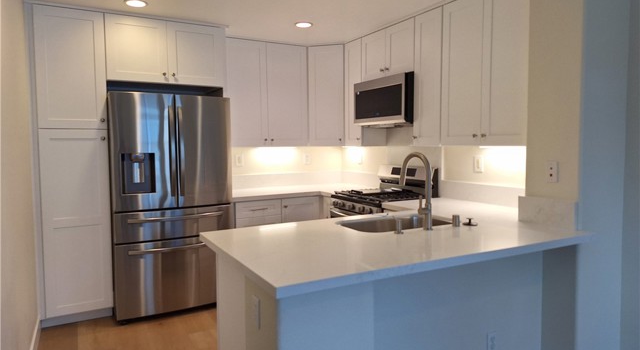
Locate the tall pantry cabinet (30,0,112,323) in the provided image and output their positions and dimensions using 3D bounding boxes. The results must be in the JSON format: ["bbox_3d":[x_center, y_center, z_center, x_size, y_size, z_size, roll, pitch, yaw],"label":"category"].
[{"bbox_3d":[-2.007,-0.071,3.503,0.462,2.359,0.645,-2,4,-28],"label":"tall pantry cabinet"}]

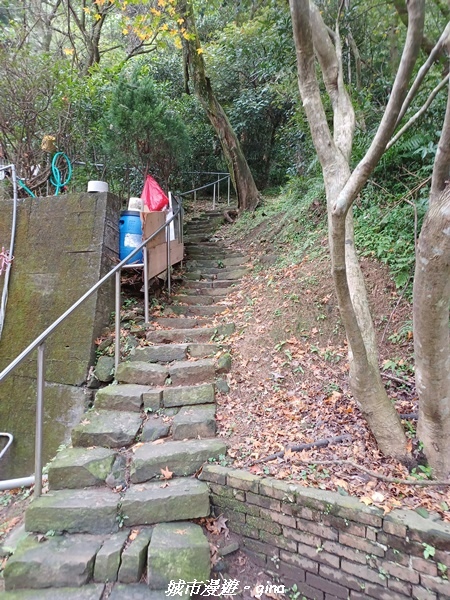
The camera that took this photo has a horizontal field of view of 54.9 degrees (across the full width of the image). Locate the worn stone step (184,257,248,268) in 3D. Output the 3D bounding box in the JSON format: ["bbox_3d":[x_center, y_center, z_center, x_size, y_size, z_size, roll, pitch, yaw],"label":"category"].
[{"bbox_3d":[-0.160,-0.643,7.874,1.102,0.150,0.350,0,-1,-3],"label":"worn stone step"}]

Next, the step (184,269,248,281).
[{"bbox_3d":[-0.148,-0.379,7.279,1.049,0.140,0.360,0,-1,-3],"label":"step"}]

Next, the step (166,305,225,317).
[{"bbox_3d":[-0.394,0.157,5.839,0.782,0.140,0.380,0,-1,-3],"label":"step"}]

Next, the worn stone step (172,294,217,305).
[{"bbox_3d":[-0.435,0.023,6.229,0.642,0.140,0.360,0,-1,-3],"label":"worn stone step"}]

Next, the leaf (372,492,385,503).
[{"bbox_3d":[0.755,0.971,2.130,0.060,0.020,0.065,0,18,0],"label":"leaf"}]

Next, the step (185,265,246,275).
[{"bbox_3d":[-0.171,-0.492,7.569,1.059,0.140,0.340,0,-1,-3],"label":"step"}]

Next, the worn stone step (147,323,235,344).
[{"bbox_3d":[-0.387,0.415,4.999,0.964,0.150,0.400,0,-1,-3],"label":"worn stone step"}]

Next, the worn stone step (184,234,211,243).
[{"bbox_3d":[-0.557,-1.233,8.969,0.548,0.150,0.340,0,-1,-3],"label":"worn stone step"}]

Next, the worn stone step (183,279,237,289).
[{"bbox_3d":[-0.243,-0.221,6.929,0.857,0.130,0.360,0,-1,-3],"label":"worn stone step"}]

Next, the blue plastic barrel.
[{"bbox_3d":[-1.097,-0.751,5.250,0.380,0.650,0.380,0,-1,-3],"label":"blue plastic barrel"}]

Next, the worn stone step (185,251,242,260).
[{"bbox_3d":[-0.221,-0.778,8.169,1.071,0.140,0.340,0,-1,-3],"label":"worn stone step"}]

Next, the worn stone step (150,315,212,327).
[{"bbox_3d":[-0.525,0.288,5.389,0.756,0.140,0.380,0,-1,-3],"label":"worn stone step"}]

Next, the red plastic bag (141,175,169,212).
[{"bbox_3d":[-0.980,-1.475,6.000,0.380,0.530,0.320,0,0,0],"label":"red plastic bag"}]

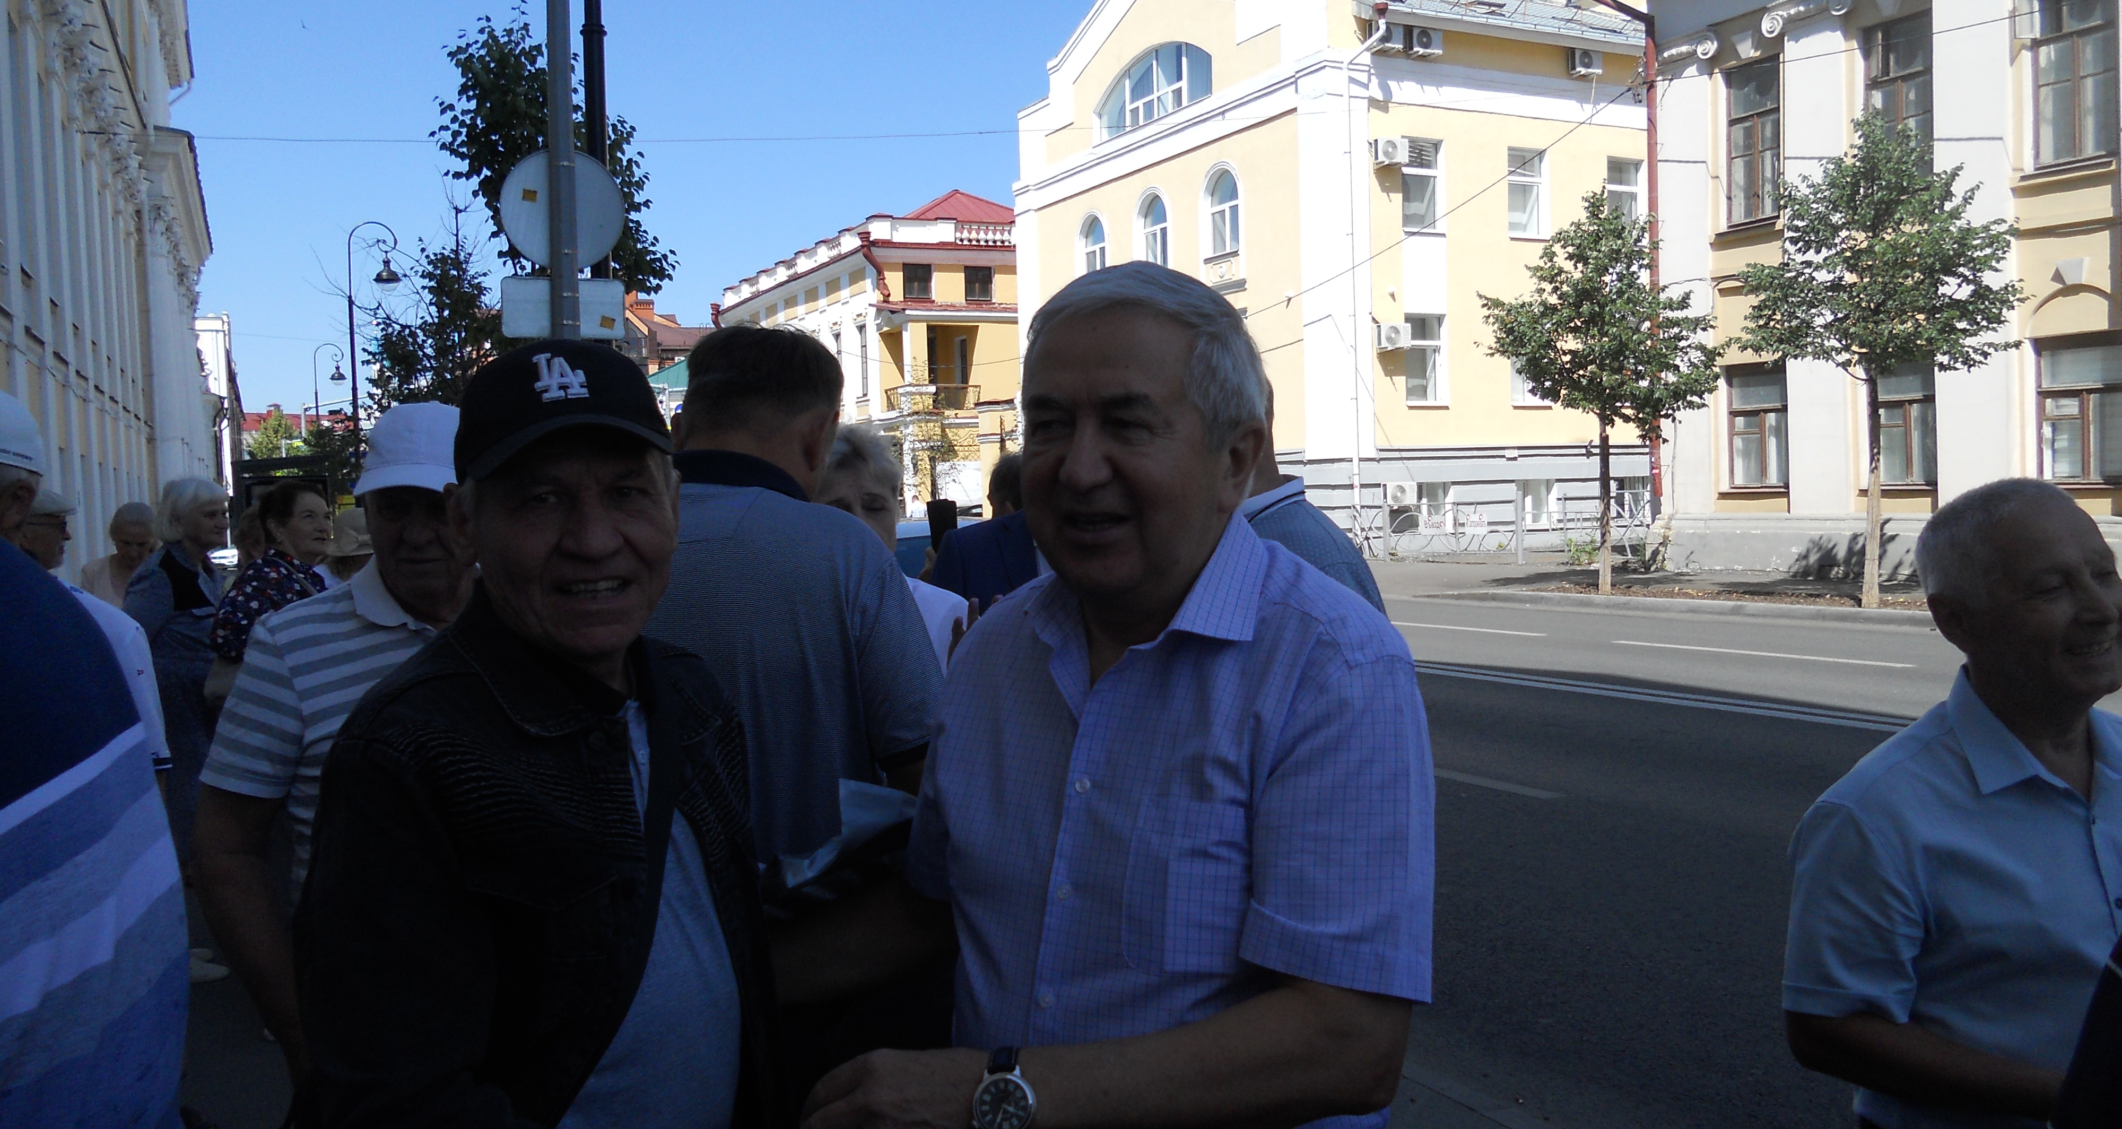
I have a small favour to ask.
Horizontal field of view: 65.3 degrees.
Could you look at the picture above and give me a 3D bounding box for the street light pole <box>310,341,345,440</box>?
[{"bbox_3d":[-22.931,-3.298,52.132,1.100,7.266,0.550,-3,2,-26],"label":"street light pole"}]

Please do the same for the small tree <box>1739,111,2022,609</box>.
[{"bbox_3d":[9.478,-2.381,19.296,3.300,5.760,3.200,-1,2,26],"label":"small tree"}]

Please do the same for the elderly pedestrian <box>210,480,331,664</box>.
[{"bbox_3d":[-2.245,0.574,4.830,0.380,1.645,0.480,-2,2,-5],"label":"elderly pedestrian"}]

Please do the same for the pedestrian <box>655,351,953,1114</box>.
[{"bbox_3d":[-0.328,0.583,1.931,0.520,1.715,0.370,-1,2,12],"label":"pedestrian"}]

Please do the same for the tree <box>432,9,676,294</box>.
[{"bbox_3d":[-3.765,-1.521,12.597,1.900,5.365,1.850,-2,2,-16],"label":"tree"}]

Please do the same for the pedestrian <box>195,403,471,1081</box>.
[{"bbox_3d":[-0.742,0.629,2.000,0.530,1.645,0.360,-3,2,-30],"label":"pedestrian"}]

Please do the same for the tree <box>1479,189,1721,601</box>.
[{"bbox_3d":[7.563,-2.425,23.298,3.350,5.630,3.200,-1,2,18],"label":"tree"}]

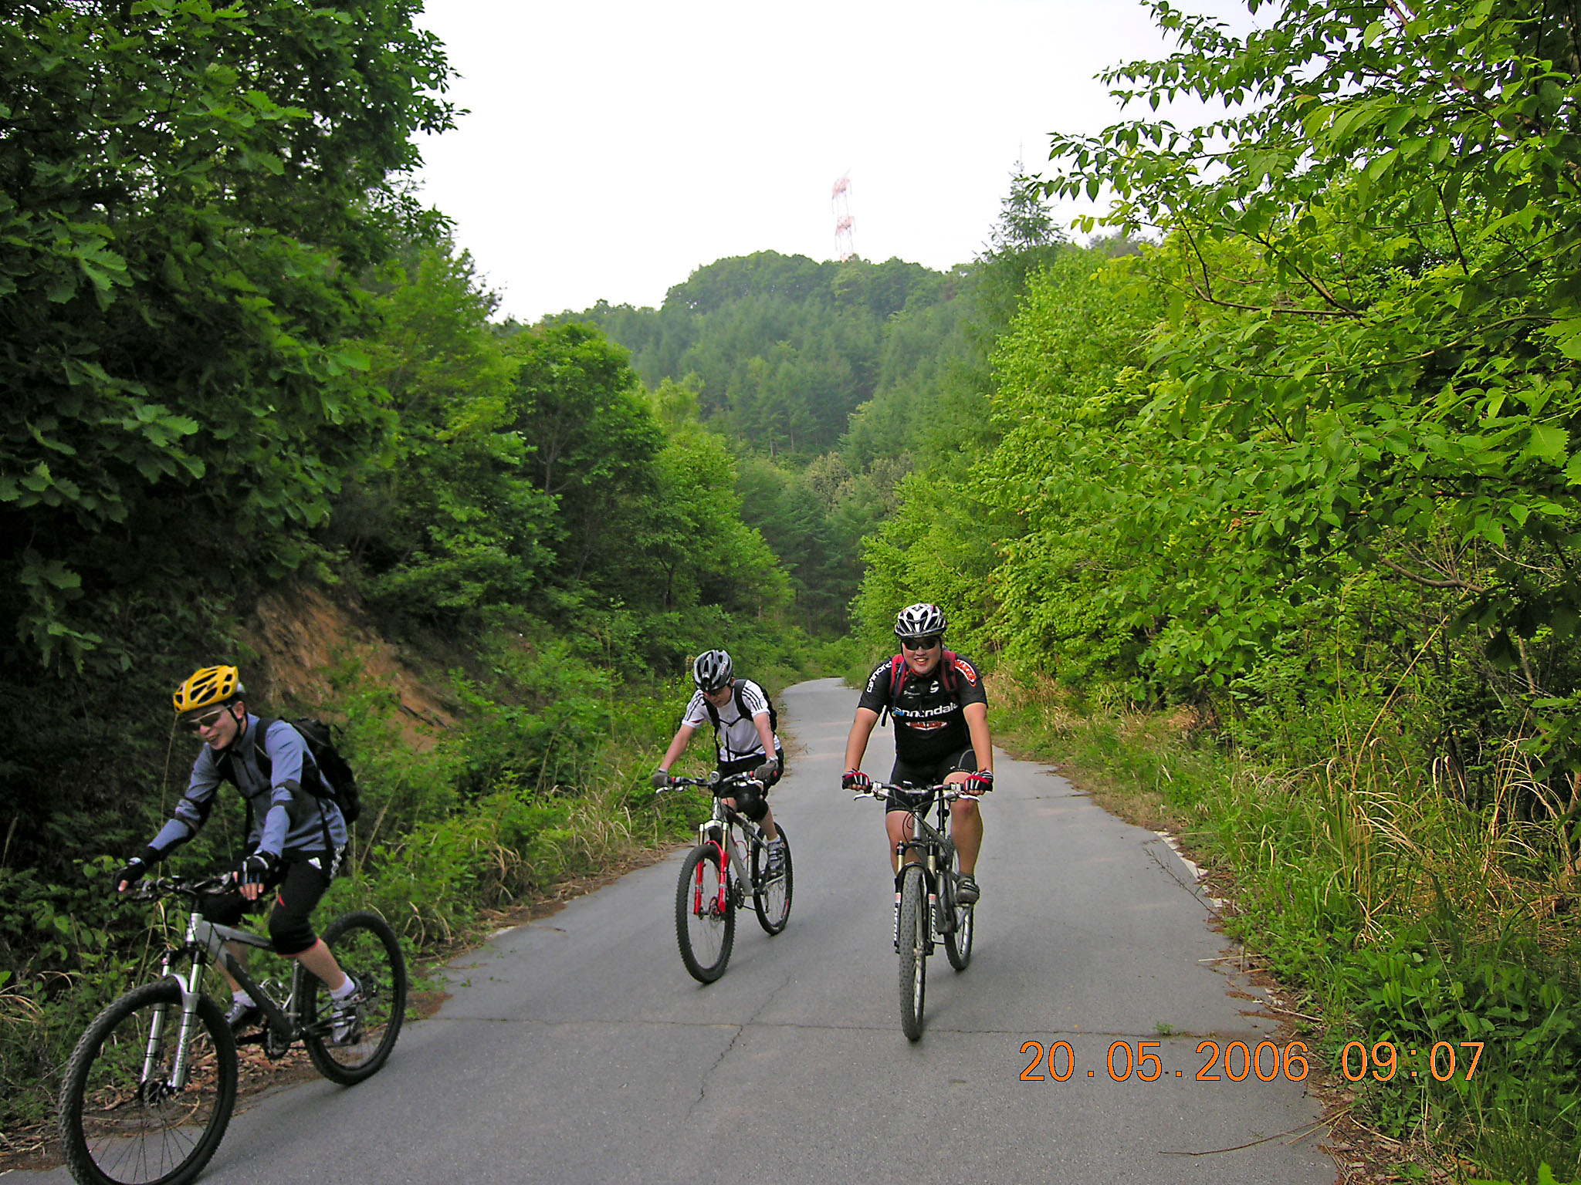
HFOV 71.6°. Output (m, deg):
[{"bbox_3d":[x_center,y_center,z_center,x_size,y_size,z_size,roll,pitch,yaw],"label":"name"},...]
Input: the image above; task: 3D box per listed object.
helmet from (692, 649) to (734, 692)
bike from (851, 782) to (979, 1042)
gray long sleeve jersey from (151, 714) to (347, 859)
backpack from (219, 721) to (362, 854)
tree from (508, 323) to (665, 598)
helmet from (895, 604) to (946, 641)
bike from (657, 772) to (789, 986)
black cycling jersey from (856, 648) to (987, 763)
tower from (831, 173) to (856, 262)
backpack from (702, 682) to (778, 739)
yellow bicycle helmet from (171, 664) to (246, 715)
[{"bbox_3d":[-0.430,0.434,6.110,0.210,0.170,0.280,-6,16,18],"label":"helmet"},{"bbox_3d":[0.660,1.310,4.932,0.620,1.020,1.730,-4,-5,18],"label":"bike"},{"bbox_3d":[-2.070,0.769,4.228,0.580,0.570,0.580,-6,-6,13],"label":"gray long sleeve jersey"},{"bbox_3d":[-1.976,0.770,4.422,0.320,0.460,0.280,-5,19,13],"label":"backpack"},{"bbox_3d":[-4.530,-2.961,24.000,3.700,6.000,3.700,-5,-5,0],"label":"tree"},{"bbox_3d":[0.571,0.128,4.823,0.215,0.165,0.280,-6,-6,13],"label":"helmet"},{"bbox_3d":[-0.279,1.538,6.256,0.620,1.040,1.730,-6,-6,18],"label":"bike"},{"bbox_3d":[0.608,0.529,5.023,0.550,0.510,0.380,-6,-6,18],"label":"black cycling jersey"},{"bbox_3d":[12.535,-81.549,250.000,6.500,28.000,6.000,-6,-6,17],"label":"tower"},{"bbox_3d":[-0.251,0.696,6.463,0.310,0.400,0.250,-6,22,18],"label":"backpack"},{"bbox_3d":[-2.112,0.357,3.985,0.210,0.170,0.280,-6,6,13],"label":"yellow bicycle helmet"}]

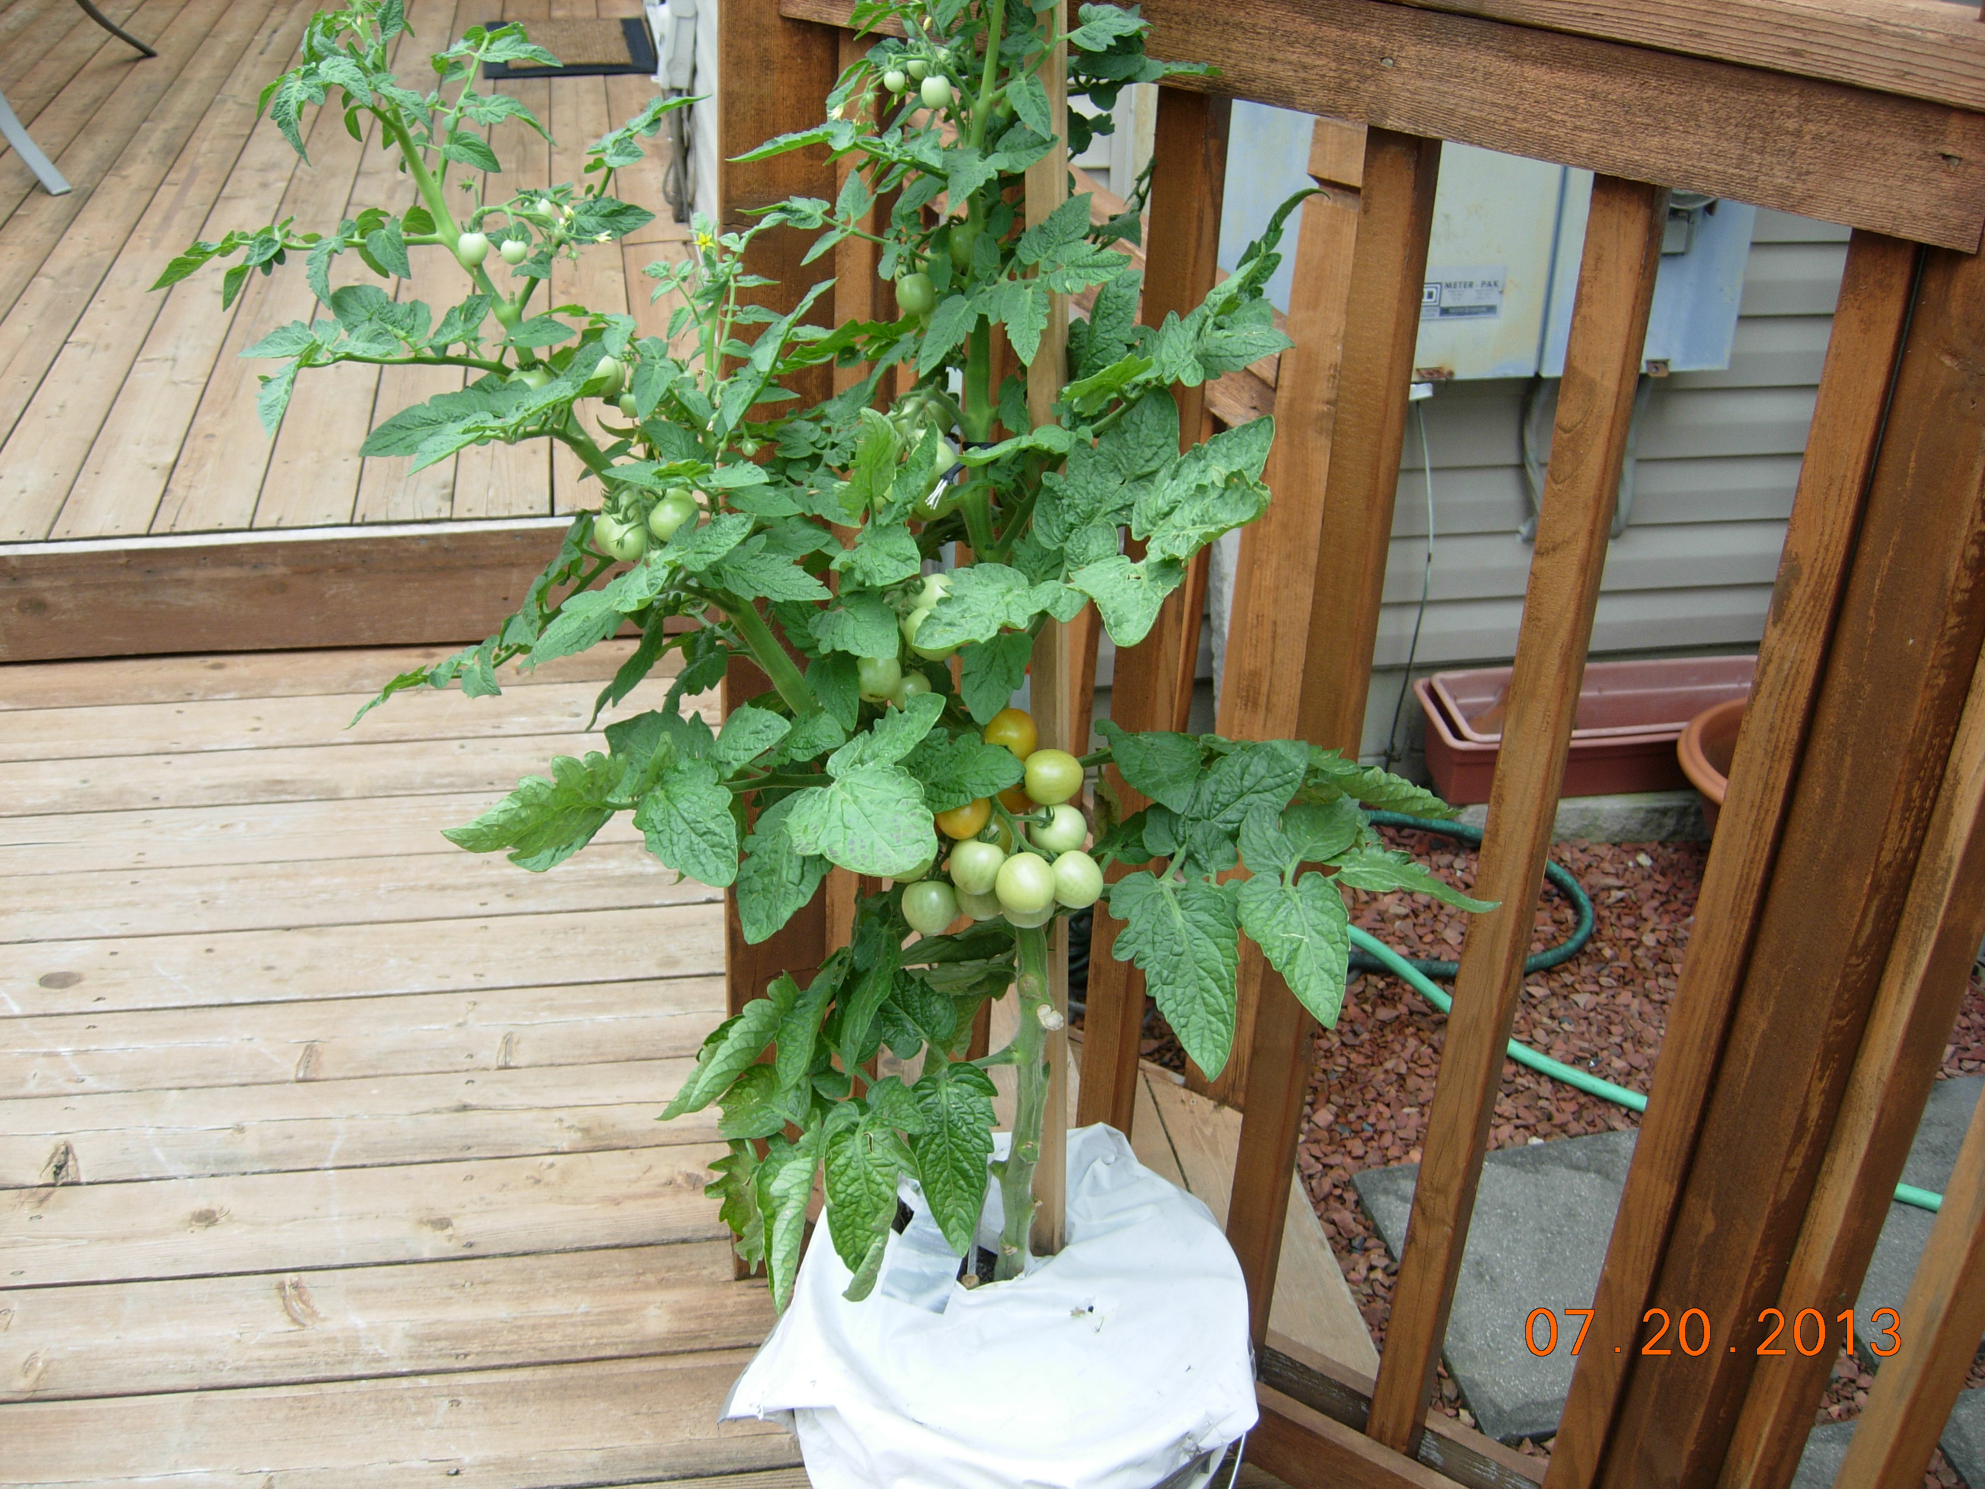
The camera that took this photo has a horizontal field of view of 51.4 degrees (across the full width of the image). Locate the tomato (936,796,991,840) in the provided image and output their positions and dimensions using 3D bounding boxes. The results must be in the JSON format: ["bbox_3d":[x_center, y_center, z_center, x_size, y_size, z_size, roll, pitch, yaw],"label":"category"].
[{"bbox_3d":[-0.016,0.038,1.150,0.031,0.030,0.031,3,29,0],"label":"tomato"}]

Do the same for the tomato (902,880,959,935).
[{"bbox_3d":[-0.037,0.097,1.220,0.032,0.033,0.032,3,29,0],"label":"tomato"}]

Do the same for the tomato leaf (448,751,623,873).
[{"bbox_3d":[-0.257,0.037,1.150,0.108,0.035,0.062,-10,42,-11],"label":"tomato leaf"}]

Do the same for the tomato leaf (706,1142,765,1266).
[{"bbox_3d":[-0.163,0.297,1.330,0.043,0.081,0.020,-7,1,14],"label":"tomato leaf"}]

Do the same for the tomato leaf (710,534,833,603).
[{"bbox_3d":[-0.117,-0.096,1.130,0.071,0.018,0.051,14,44,7],"label":"tomato leaf"}]

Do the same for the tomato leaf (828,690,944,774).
[{"bbox_3d":[-0.059,-0.007,1.150,0.073,0.018,0.027,-36,77,-10],"label":"tomato leaf"}]

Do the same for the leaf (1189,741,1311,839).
[{"bbox_3d":[0.154,0.024,1.226,0.093,0.020,0.048,-38,55,-23],"label":"leaf"}]

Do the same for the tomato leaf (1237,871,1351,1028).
[{"bbox_3d":[0.178,0.121,1.220,0.063,0.095,0.018,-16,5,-3],"label":"tomato leaf"}]

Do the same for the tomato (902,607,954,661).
[{"bbox_3d":[-0.034,-0.061,1.150,0.031,0.031,0.031,3,29,0],"label":"tomato"}]

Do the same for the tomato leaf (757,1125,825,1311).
[{"bbox_3d":[-0.128,0.301,1.310,0.035,0.115,0.028,7,-1,0],"label":"tomato leaf"}]

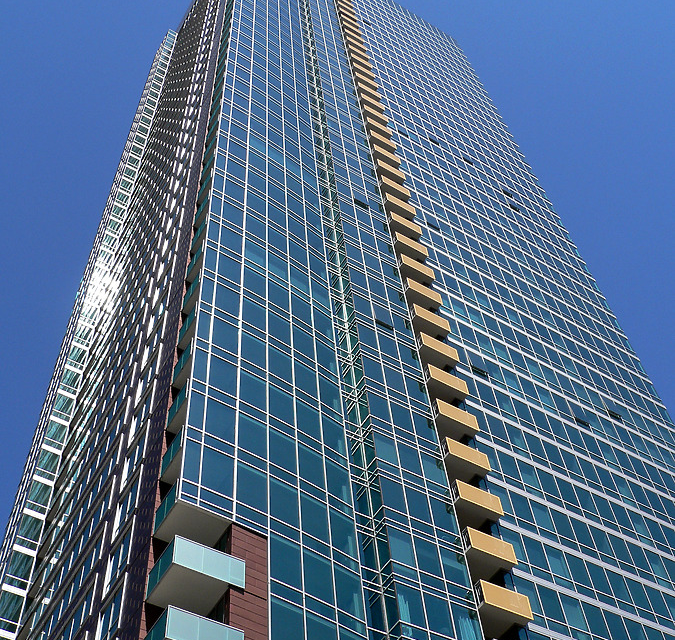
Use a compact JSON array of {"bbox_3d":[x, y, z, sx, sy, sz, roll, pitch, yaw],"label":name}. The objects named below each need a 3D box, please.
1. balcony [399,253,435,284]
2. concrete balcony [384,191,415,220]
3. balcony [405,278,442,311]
[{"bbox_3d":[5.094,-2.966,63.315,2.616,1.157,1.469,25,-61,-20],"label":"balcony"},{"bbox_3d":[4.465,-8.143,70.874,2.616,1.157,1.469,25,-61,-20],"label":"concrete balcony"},{"bbox_3d":[5.322,-1.308,60.715,2.604,1.184,1.400,25,-61,-20],"label":"balcony"}]

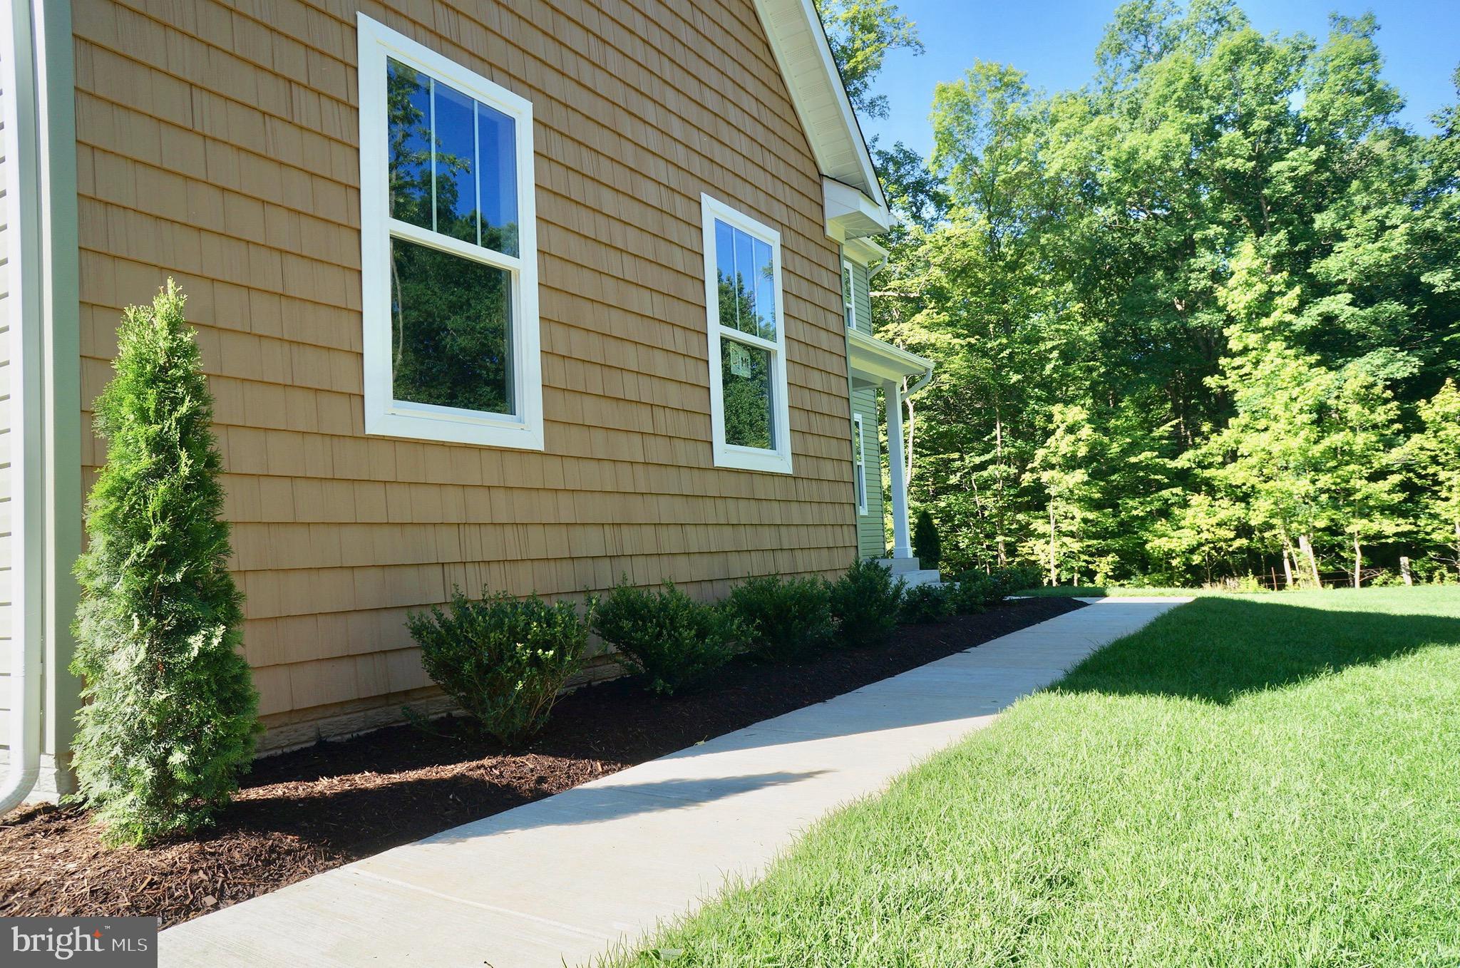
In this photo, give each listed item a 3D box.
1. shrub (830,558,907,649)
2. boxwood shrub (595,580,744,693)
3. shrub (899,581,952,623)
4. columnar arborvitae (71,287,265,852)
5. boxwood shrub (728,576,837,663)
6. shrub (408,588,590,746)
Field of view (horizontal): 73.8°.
[{"bbox_3d":[0.924,0.799,6.610,0.540,0.558,0.540,-3,-4,0],"label":"shrub"},{"bbox_3d":[-0.305,0.740,4.761,0.690,0.530,0.710,-3,-4,0],"label":"boxwood shrub"},{"bbox_3d":[1.574,0.968,7.839,0.430,0.315,0.440,-5,-5,32],"label":"shrub"},{"bbox_3d":[-1.506,0.178,2.588,0.460,1.457,0.470,-5,-5,32],"label":"columnar arborvitae"},{"bbox_3d":[0.309,0.804,5.842,0.640,0.497,0.655,-3,-4,0],"label":"boxwood shrub"},{"bbox_3d":[-0.877,0.679,3.680,0.640,0.553,0.660,-3,-4,0],"label":"shrub"}]

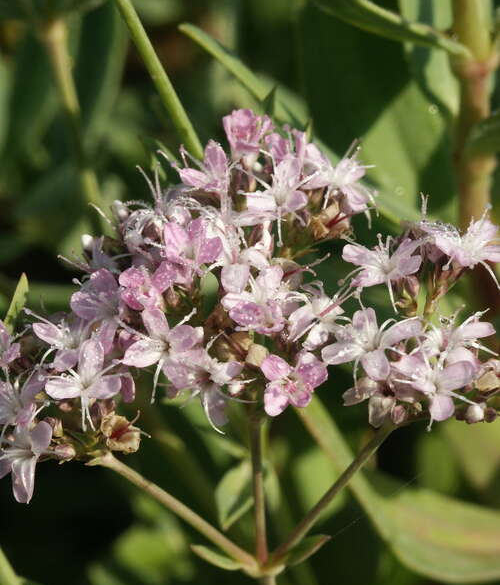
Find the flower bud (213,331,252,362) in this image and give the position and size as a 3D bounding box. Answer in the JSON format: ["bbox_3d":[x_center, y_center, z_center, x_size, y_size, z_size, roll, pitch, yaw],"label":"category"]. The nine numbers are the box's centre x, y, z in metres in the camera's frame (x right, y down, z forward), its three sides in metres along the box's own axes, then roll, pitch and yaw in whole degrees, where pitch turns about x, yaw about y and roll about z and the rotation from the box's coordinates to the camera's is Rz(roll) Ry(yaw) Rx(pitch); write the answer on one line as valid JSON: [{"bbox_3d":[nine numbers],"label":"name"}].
[{"bbox_3d":[-0.002,0.006,0.402,0.004,0.003,0.003,-6,17,0],"label":"flower bud"}]

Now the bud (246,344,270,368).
[{"bbox_3d":[0.001,0.007,0.400,0.002,0.003,0.002,9,17,0],"label":"bud"}]

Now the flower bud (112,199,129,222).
[{"bbox_3d":[-0.014,-0.009,0.406,0.001,0.002,0.001,-21,12,0],"label":"flower bud"}]

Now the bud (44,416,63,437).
[{"bbox_3d":[-0.021,0.014,0.400,0.002,0.002,0.002,-6,15,0],"label":"bud"}]

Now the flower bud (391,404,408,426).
[{"bbox_3d":[0.016,0.013,0.400,0.002,0.002,0.002,3,14,0],"label":"flower bud"}]

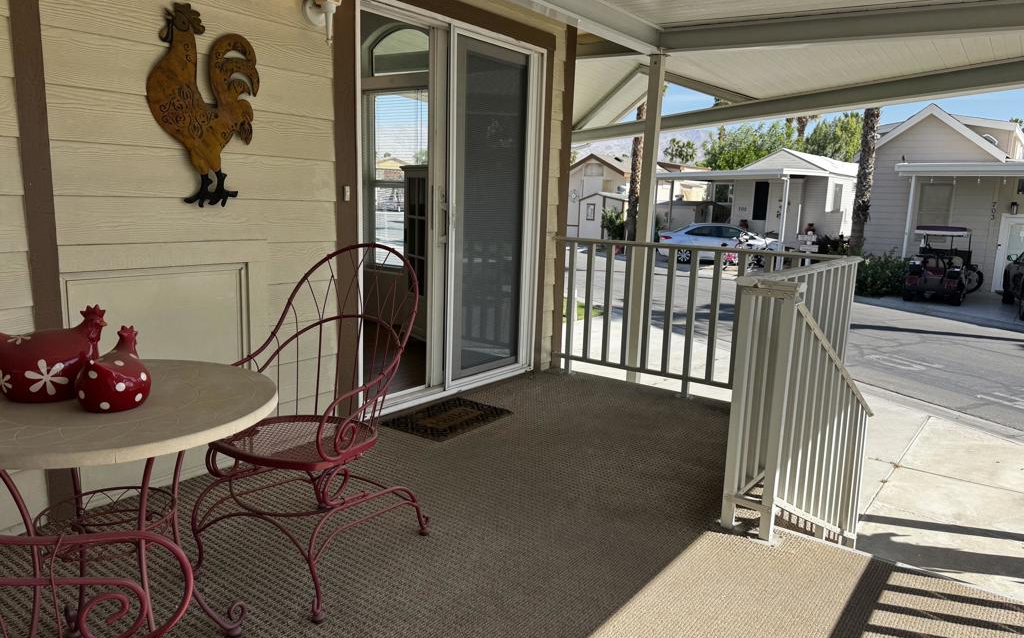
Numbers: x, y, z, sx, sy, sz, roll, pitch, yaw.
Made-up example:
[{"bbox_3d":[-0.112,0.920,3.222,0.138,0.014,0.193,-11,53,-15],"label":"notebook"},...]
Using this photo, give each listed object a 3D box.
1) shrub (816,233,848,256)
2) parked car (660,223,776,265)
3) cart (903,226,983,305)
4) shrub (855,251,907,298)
[{"bbox_3d":[9.980,-1.969,22.339,1.150,1.280,1.100,9,12,36],"label":"shrub"},{"bbox_3d":[7.663,-2.784,26.298,4.600,1.450,1.810,5,10,17],"label":"parked car"},{"bbox_3d":[10.209,-1.322,16.910,1.200,1.770,2.400,8,12,34],"label":"cart"},{"bbox_3d":[9.196,-1.115,17.633,1.250,1.060,1.100,9,12,36],"label":"shrub"}]

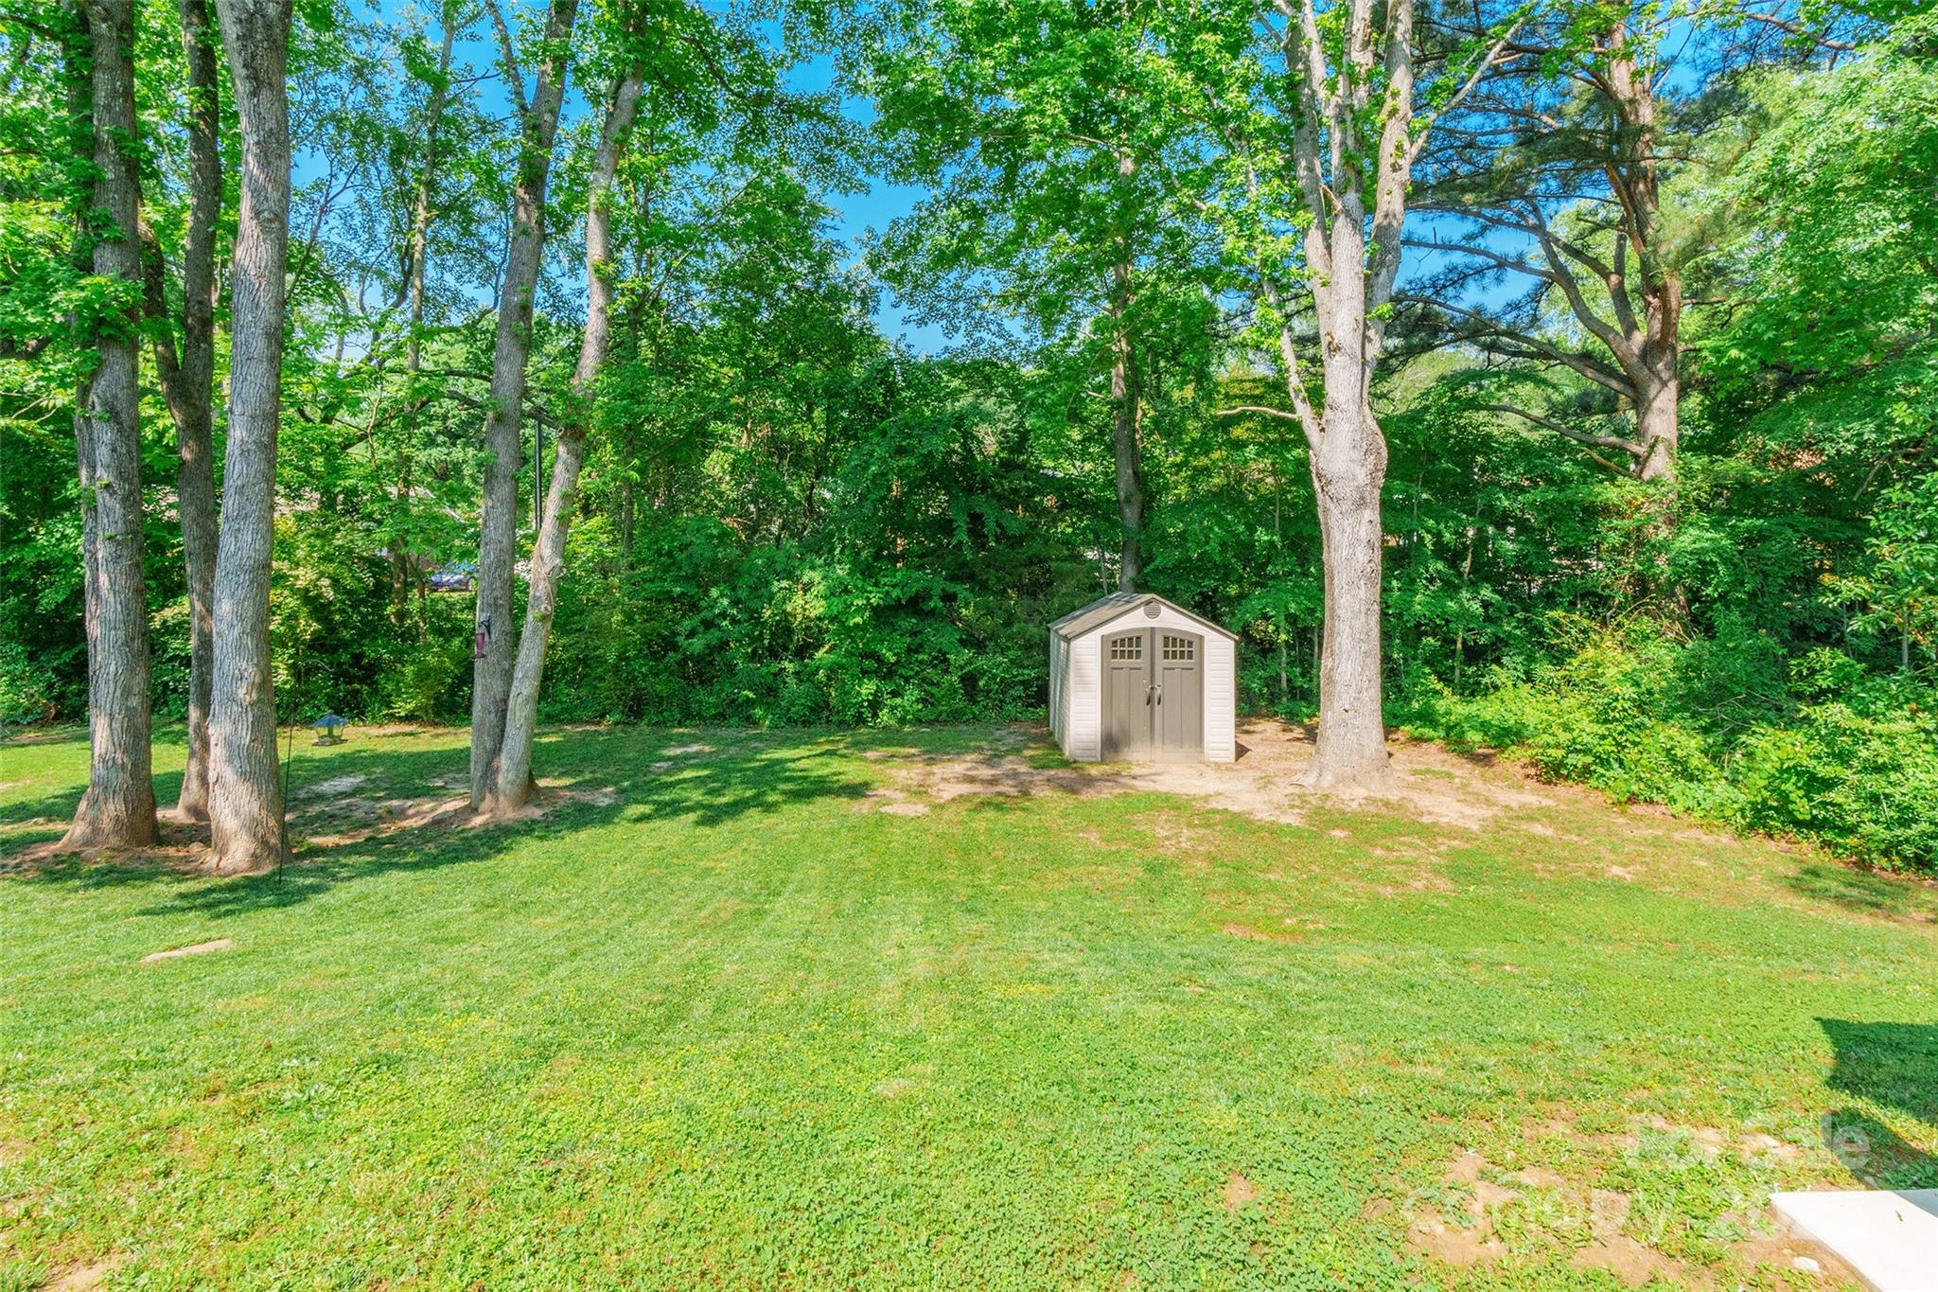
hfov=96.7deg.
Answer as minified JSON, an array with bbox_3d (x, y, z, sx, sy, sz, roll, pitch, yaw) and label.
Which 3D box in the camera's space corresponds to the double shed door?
[{"bbox_3d":[2.663,0.688,12.500,1.490,1.930,0.070,0,4,-1],"label":"double shed door"}]

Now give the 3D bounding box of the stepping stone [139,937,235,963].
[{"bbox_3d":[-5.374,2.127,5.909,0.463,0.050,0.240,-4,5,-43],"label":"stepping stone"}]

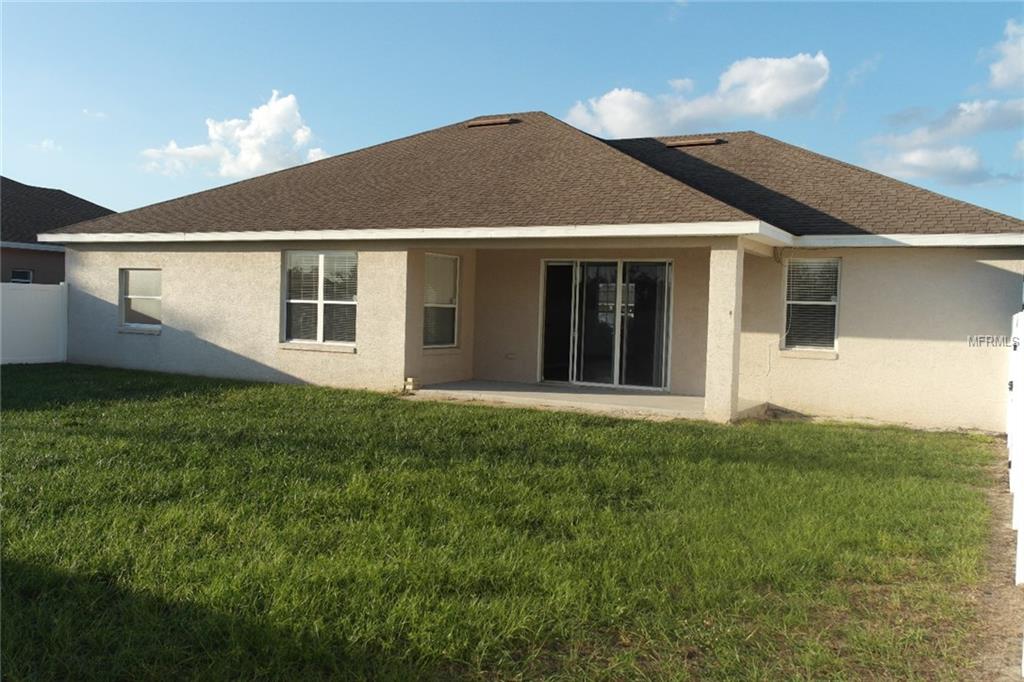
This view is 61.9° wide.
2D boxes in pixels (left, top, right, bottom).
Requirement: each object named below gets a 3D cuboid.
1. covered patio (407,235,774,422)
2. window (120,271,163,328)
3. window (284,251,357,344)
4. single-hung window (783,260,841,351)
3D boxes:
[{"bbox_3d":[1.311,-0.343,15.265,5.924,2.750,2.609,3,3,27],"label":"covered patio"},{"bbox_3d":[-8.120,-0.950,18.747,1.330,1.221,0.120,3,3,27],"label":"window"},{"bbox_3d":[-3.699,-0.836,16.456,1.856,1.784,0.120,3,3,27],"label":"window"},{"bbox_3d":[5.195,-0.631,14.786,0.947,1.591,0.120,3,3,27],"label":"single-hung window"}]

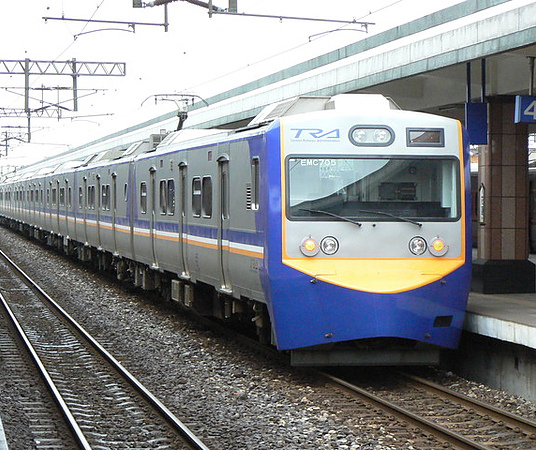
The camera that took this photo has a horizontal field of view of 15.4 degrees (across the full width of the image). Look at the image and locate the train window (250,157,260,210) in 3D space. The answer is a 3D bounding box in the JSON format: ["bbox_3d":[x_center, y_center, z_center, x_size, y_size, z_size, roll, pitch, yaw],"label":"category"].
[{"bbox_3d":[-0.179,-0.591,28.116,0.060,0.754,0.735,0,1,-9],"label":"train window"}]

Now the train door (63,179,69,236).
[{"bbox_3d":[-7.395,-0.630,72.372,0.100,2.030,1.250,0,1,-9],"label":"train door"}]

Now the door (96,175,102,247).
[{"bbox_3d":[-4.857,-0.411,56.823,0.100,2.030,1.250,0,1,-9],"label":"door"}]

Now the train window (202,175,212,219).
[{"bbox_3d":[-1.023,-0.469,33.286,0.060,0.706,1.250,0,1,-9],"label":"train window"}]

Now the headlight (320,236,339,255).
[{"bbox_3d":[0.829,0.280,26.690,0.245,0.245,0.100,0,-5,-9],"label":"headlight"}]

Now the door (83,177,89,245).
[{"bbox_3d":[-5.758,-0.457,62.343,0.100,2.030,1.250,0,1,-9],"label":"door"}]

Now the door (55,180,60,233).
[{"bbox_3d":[-8.238,-0.680,77.585,0.100,2.030,1.400,0,1,-9],"label":"door"}]

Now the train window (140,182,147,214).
[{"bbox_3d":[-2.741,-0.590,43.674,0.070,0.690,1.150,0,1,-9],"label":"train window"}]

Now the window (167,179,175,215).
[{"bbox_3d":[-1.905,-0.556,38.687,0.060,0.708,1.250,0,1,-9],"label":"window"}]

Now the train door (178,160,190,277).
[{"bbox_3d":[-1.568,-0.084,36.746,0.100,2.070,1.420,0,1,-9],"label":"train door"}]

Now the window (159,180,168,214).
[{"bbox_3d":[-2.103,-0.553,39.768,0.070,0.700,1.170,0,1,-9],"label":"window"}]

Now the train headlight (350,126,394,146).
[{"bbox_3d":[1.427,-1.209,26.989,0.620,0.285,0.120,0,1,-9],"label":"train headlight"}]

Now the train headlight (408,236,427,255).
[{"bbox_3d":[2.040,0.280,26.968,0.250,0.250,0.100,0,1,-9],"label":"train headlight"}]

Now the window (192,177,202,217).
[{"bbox_3d":[-1.250,-0.498,34.675,0.060,0.717,1.250,0,1,-9],"label":"window"}]

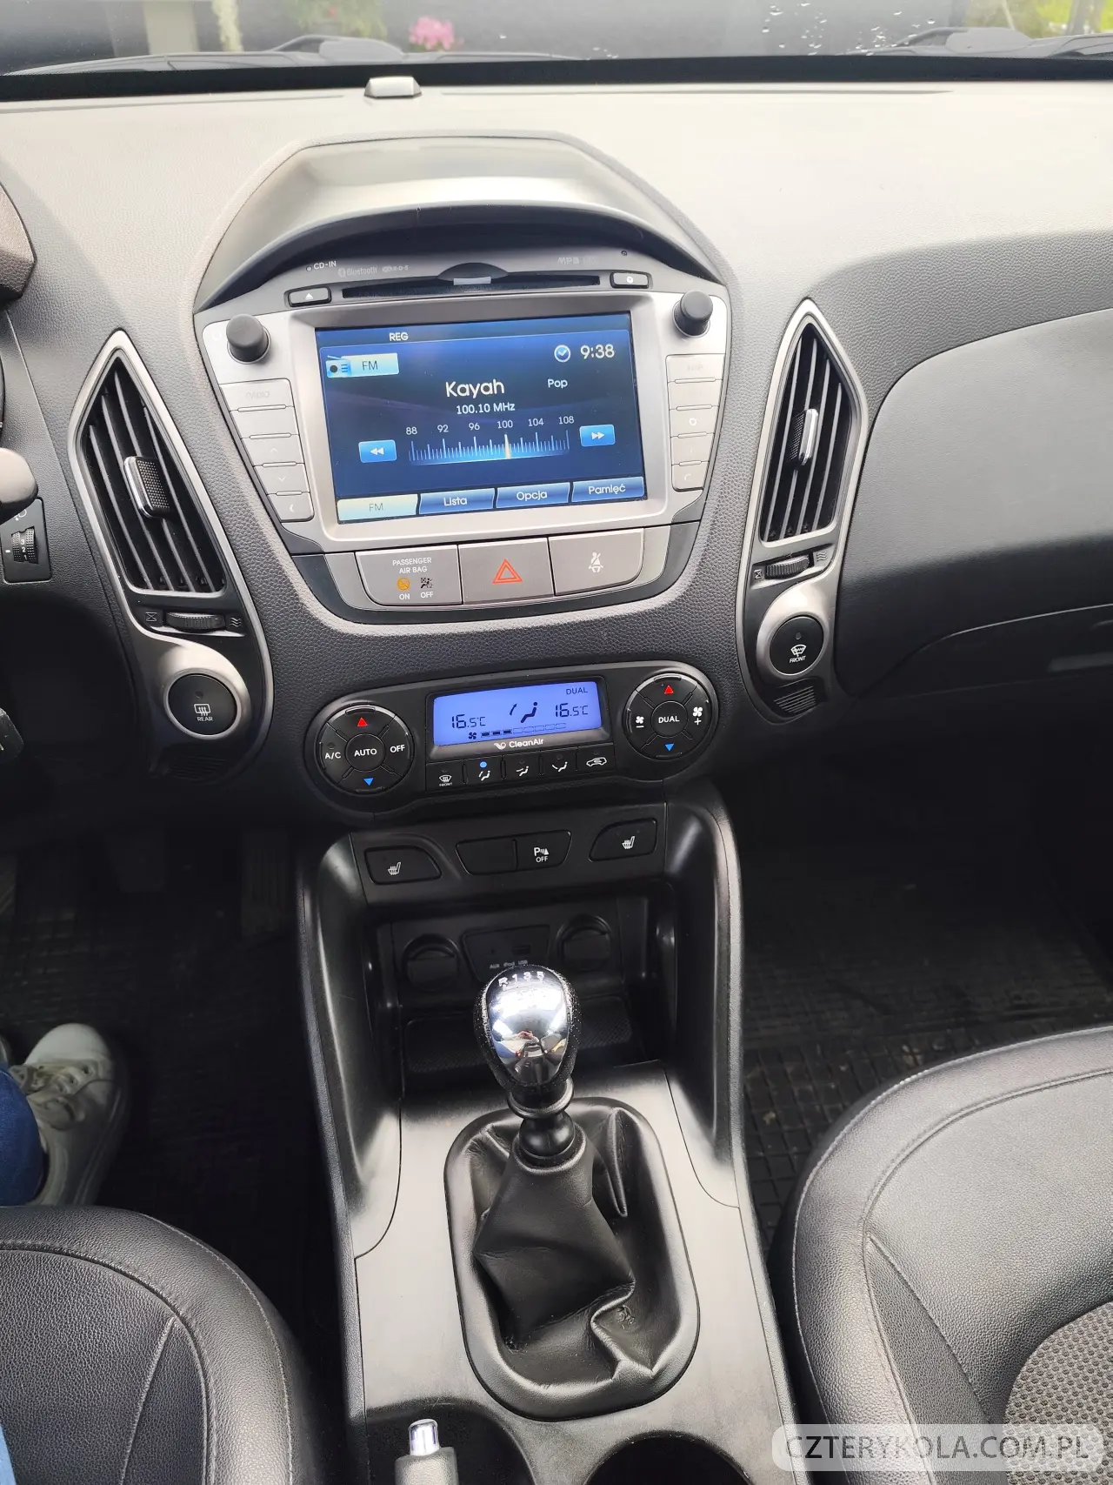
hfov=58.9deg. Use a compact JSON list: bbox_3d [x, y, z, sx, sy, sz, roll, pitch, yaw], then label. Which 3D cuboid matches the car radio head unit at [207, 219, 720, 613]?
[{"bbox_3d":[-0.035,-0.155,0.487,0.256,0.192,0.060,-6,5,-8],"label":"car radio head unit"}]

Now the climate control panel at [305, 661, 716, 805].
[{"bbox_3d":[-0.019,-0.005,0.484,0.203,0.065,0.030,-6,20,-7],"label":"climate control panel"}]

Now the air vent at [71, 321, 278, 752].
[{"bbox_3d":[-0.182,-0.083,0.475,0.070,0.220,0.032,-13,13,7],"label":"air vent"}]

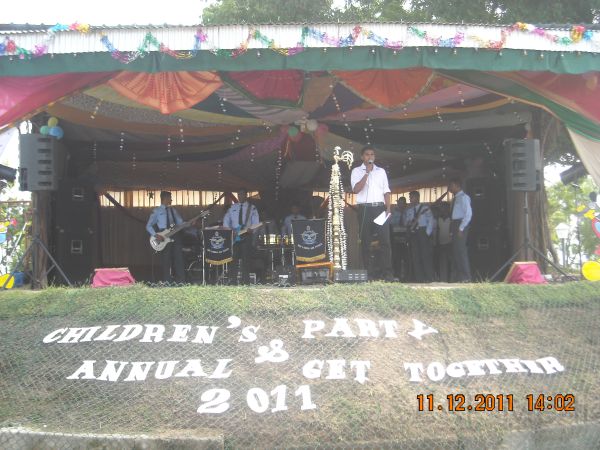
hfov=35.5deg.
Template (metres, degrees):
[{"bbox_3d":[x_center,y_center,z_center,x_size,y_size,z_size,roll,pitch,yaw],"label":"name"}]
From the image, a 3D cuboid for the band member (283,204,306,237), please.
[{"bbox_3d":[-0.103,0.254,17.600,0.500,1.350,0.650,0,-4,0],"label":"band member"}]

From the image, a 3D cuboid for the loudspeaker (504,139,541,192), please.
[{"bbox_3d":[2.853,-0.763,12.000,0.400,0.680,0.420,-2,-4,32],"label":"loudspeaker"}]

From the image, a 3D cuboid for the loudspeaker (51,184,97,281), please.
[{"bbox_3d":[-3.654,0.130,15.200,0.670,1.700,0.560,1,-4,-8],"label":"loudspeaker"}]

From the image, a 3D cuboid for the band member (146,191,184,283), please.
[{"bbox_3d":[-2.314,0.215,16.100,0.620,1.670,0.450,1,-4,-15],"label":"band member"}]

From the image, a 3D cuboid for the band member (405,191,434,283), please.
[{"bbox_3d":[2.196,0.230,17.200,0.520,1.700,0.380,-2,-4,30],"label":"band member"}]

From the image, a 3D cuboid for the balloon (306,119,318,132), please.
[{"bbox_3d":[0.203,-1.616,15.200,0.190,0.220,0.190,0,-4,0],"label":"balloon"}]

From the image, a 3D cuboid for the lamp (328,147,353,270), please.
[{"bbox_3d":[0.502,-0.159,11.900,0.340,1.680,0.340,0,-4,0],"label":"lamp"}]

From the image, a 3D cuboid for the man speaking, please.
[{"bbox_3d":[0.914,-0.132,11.800,0.540,1.710,0.380,1,-4,-8],"label":"man speaking"}]

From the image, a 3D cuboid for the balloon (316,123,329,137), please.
[{"bbox_3d":[0.346,-1.469,14.400,0.190,0.215,0.190,0,-4,0],"label":"balloon"}]

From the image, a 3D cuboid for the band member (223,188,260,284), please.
[{"bbox_3d":[-1.011,0.204,15.900,0.600,1.680,0.450,0,-4,-5],"label":"band member"}]

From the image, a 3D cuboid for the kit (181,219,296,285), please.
[{"bbox_3d":[-1.110,0.478,16.900,2.100,1.200,1.300,0,-4,0],"label":"kit"}]

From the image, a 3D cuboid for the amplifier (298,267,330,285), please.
[{"bbox_3d":[0.210,0.699,12.700,0.400,0.220,0.280,0,-4,0],"label":"amplifier"}]

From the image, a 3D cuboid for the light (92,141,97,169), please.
[{"bbox_3d":[-3.293,-1.130,15.000,0.060,0.450,0.060,0,-4,0],"label":"light"}]

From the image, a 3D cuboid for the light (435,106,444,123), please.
[{"bbox_3d":[1.938,-1.535,13.000,0.130,0.220,0.100,0,-4,0],"label":"light"}]

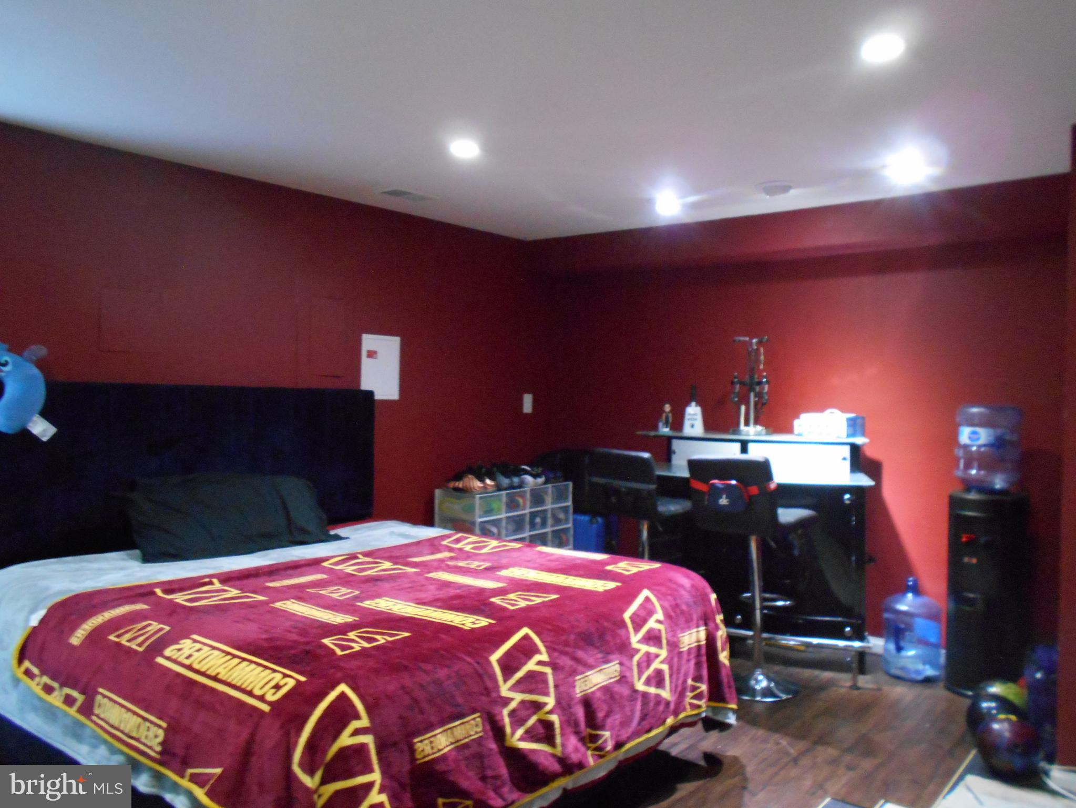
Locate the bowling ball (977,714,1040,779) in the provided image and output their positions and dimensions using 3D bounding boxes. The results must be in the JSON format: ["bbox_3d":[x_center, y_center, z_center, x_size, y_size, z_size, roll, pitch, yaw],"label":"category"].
[{"bbox_3d":[1.748,1.269,3.007,0.216,0.216,0.216,2,1,40],"label":"bowling ball"}]

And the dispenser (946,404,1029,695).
[{"bbox_3d":[2.147,0.688,3.859,0.320,1.361,0.300,0,1,-42],"label":"dispenser"}]

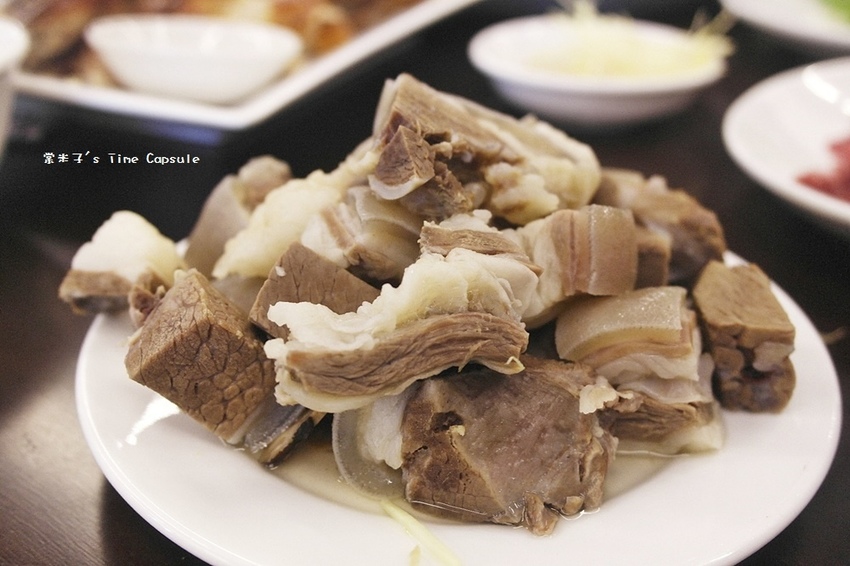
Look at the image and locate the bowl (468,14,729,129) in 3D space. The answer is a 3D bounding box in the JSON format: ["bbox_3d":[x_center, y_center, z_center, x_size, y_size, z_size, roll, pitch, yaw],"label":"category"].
[{"bbox_3d":[0.072,-0.091,0.439,0.111,0.025,0.111,1,30,0],"label":"bowl"}]

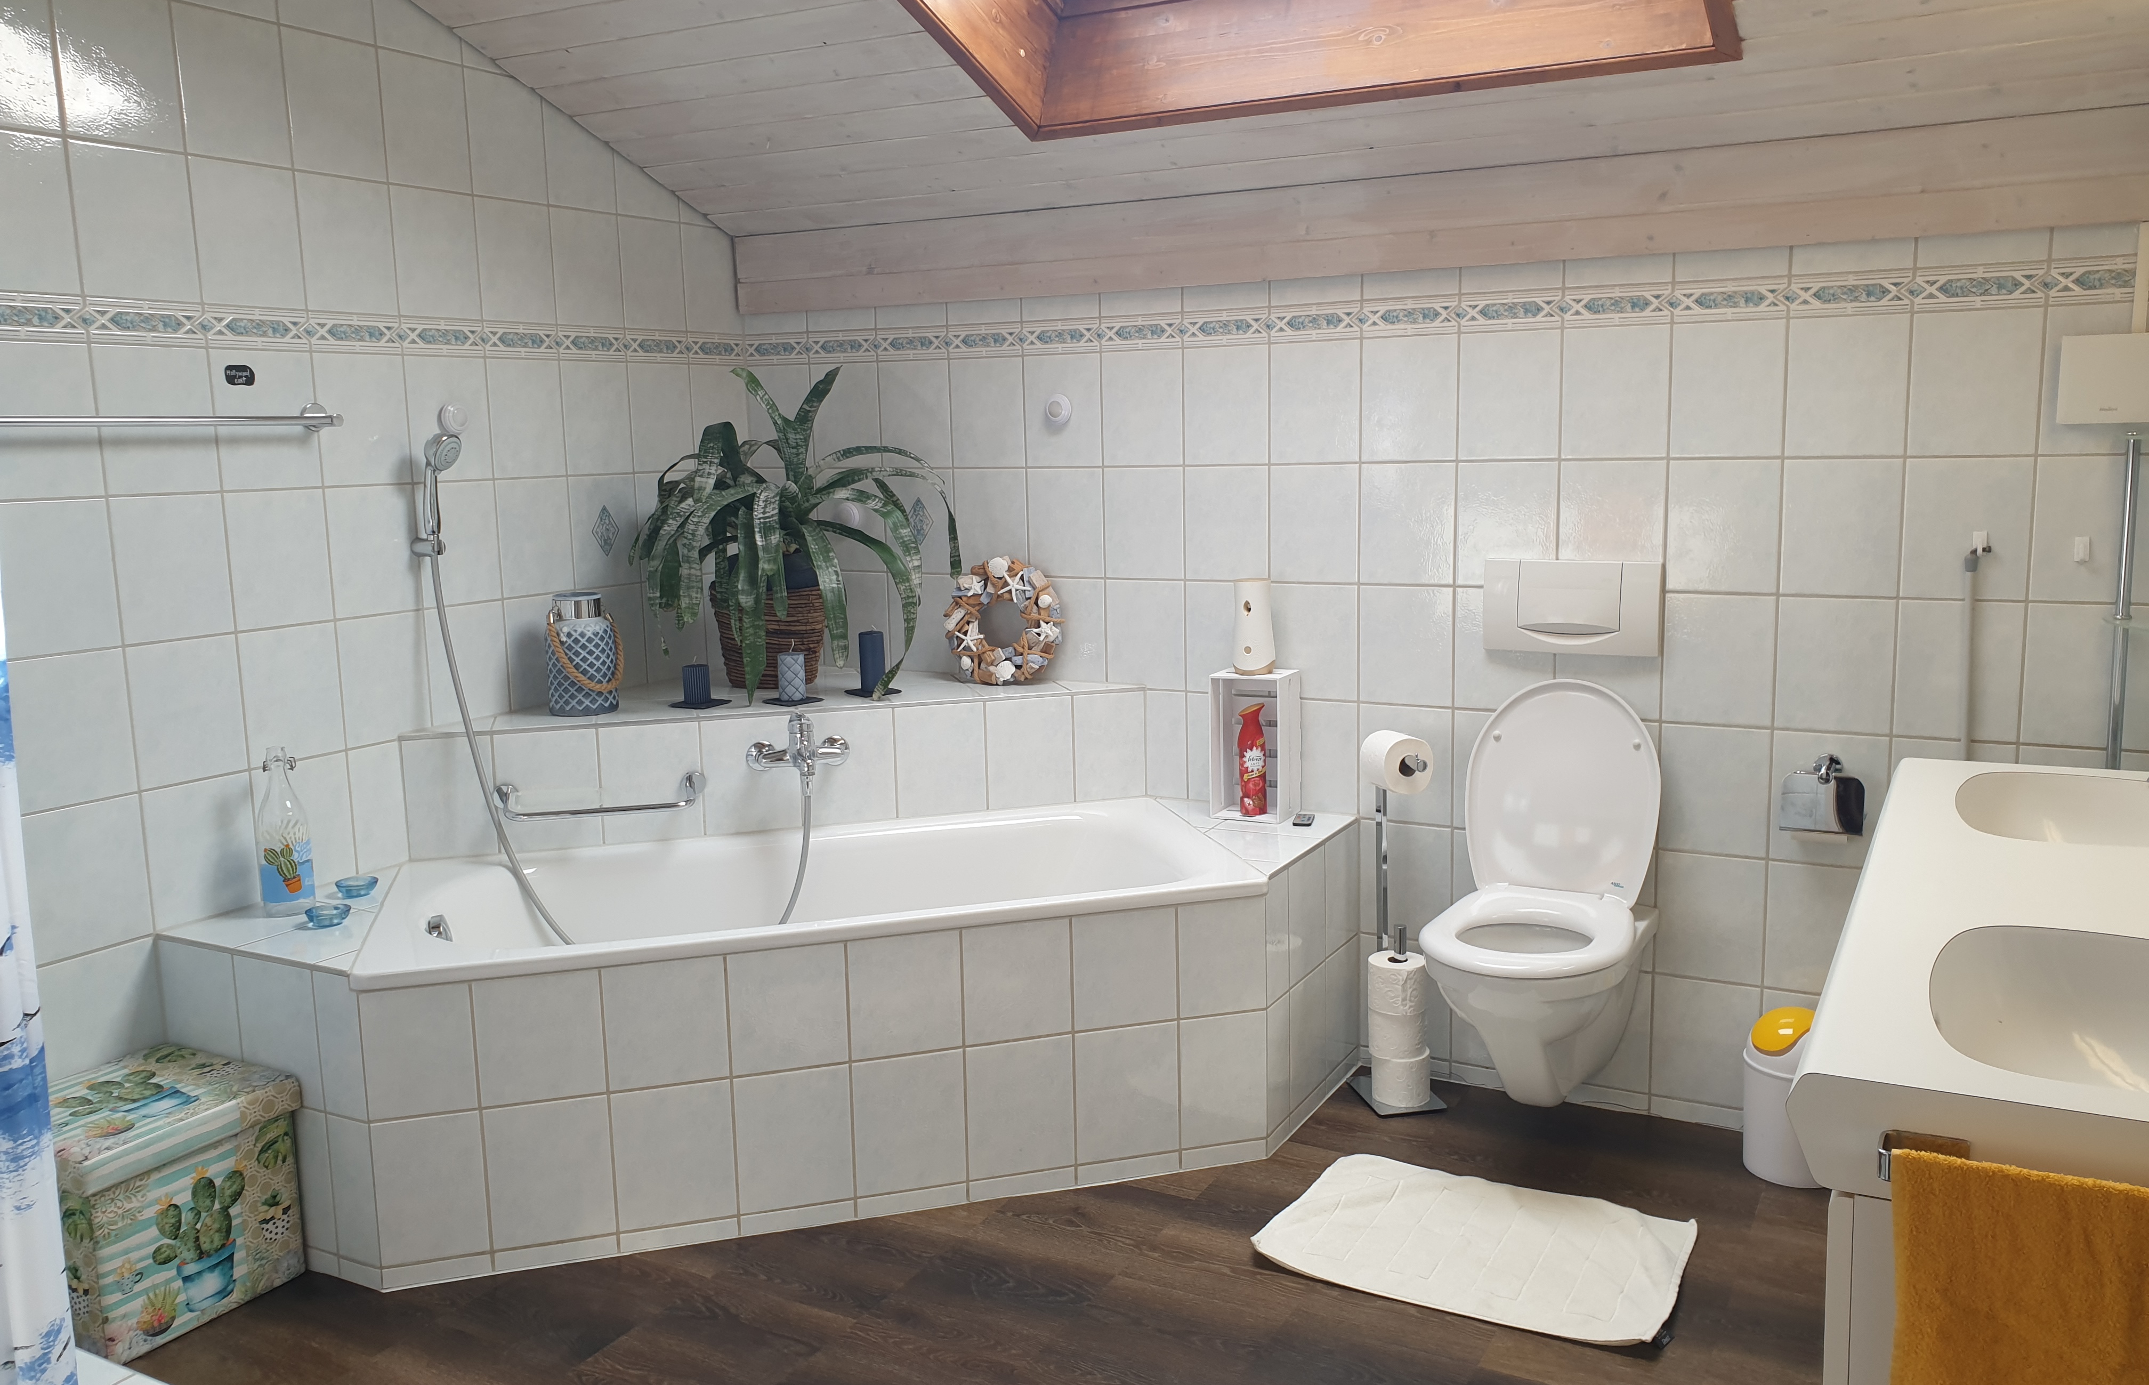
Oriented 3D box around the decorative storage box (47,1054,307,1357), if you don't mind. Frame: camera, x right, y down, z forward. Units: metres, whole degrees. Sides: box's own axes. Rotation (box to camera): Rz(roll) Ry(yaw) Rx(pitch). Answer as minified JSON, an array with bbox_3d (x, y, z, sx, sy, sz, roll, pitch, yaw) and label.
[{"bbox_3d":[-1.496,0.814,2.598,0.330,0.336,0.340,4,10,29],"label":"decorative storage box"}]

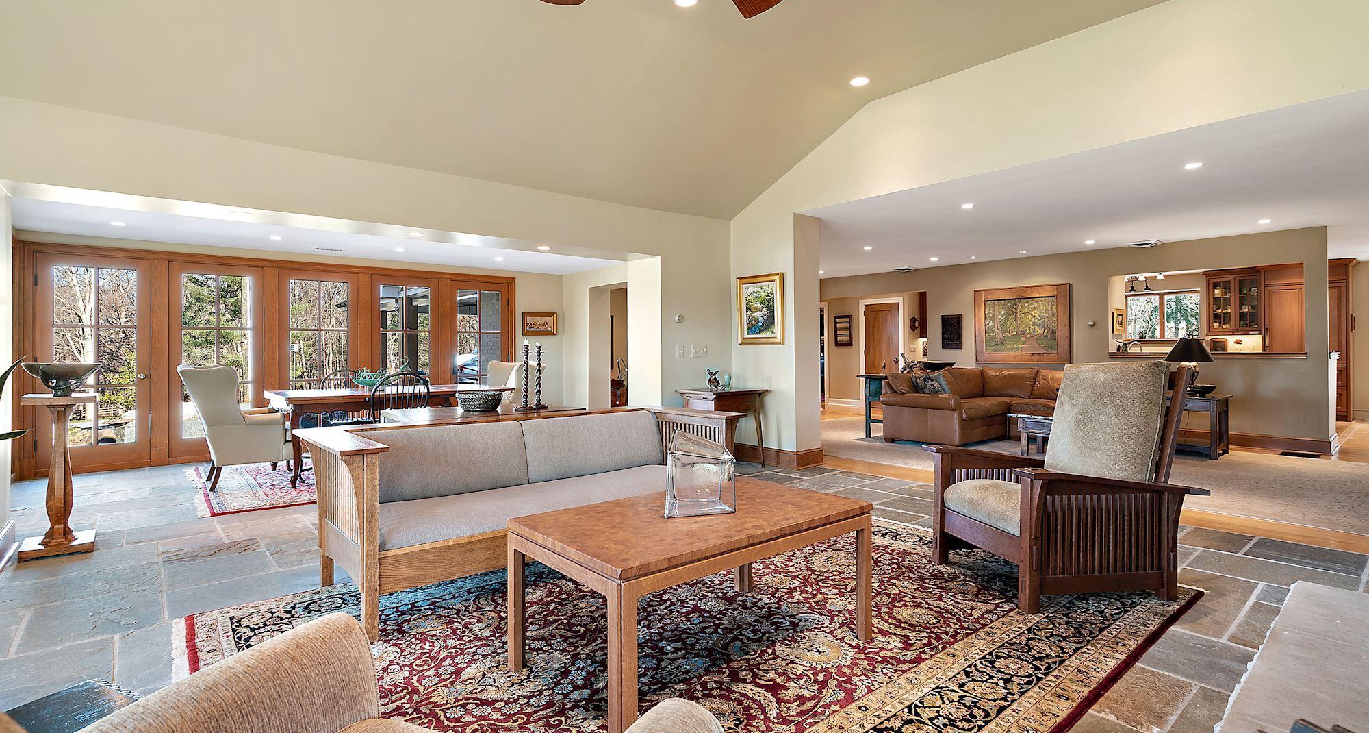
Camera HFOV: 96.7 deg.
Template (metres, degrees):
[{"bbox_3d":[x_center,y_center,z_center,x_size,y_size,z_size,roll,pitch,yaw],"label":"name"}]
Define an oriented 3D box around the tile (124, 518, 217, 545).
[{"bbox_3d":[-3.279,1.063,3.902,0.448,0.020,0.393,-1,2,-37],"label":"tile"}]

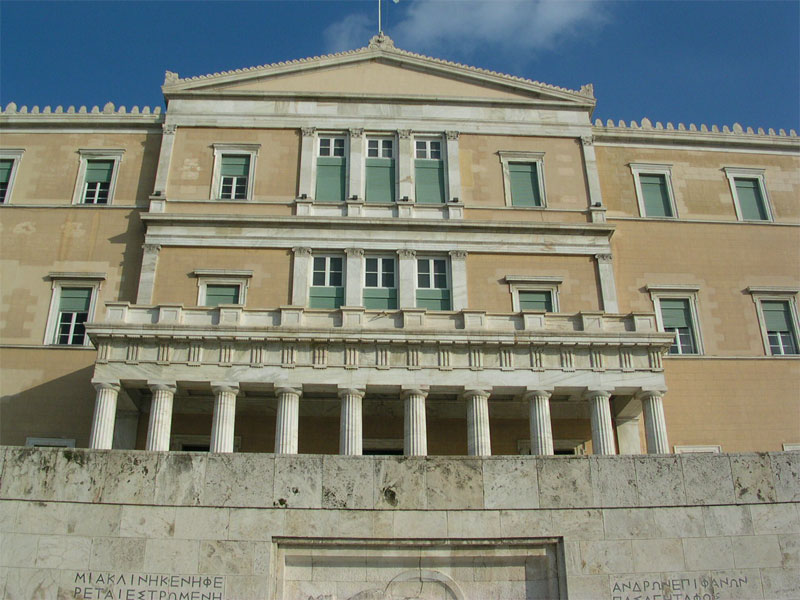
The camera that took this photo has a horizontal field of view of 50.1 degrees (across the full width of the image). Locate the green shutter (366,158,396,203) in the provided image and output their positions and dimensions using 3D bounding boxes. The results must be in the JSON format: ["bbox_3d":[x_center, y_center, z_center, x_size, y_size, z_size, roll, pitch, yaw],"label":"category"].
[{"bbox_3d":[-0.909,-5.635,40.491,1.370,2.420,0.120,1,-26,-3],"label":"green shutter"}]

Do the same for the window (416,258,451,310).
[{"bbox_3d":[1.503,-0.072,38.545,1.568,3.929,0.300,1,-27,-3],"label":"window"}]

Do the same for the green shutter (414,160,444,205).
[{"bbox_3d":[1.447,-5.661,41.411,1.427,2.523,0.150,1,-27,-3],"label":"green shutter"}]

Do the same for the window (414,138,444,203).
[{"bbox_3d":[1.434,-6.215,41.725,1.431,3.864,0.300,1,-27,-3],"label":"window"}]

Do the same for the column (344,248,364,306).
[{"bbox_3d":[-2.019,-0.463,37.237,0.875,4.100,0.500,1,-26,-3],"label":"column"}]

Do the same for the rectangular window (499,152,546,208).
[{"bbox_3d":[6.000,-5.748,41.685,2.186,3.250,0.350,1,-27,-3],"label":"rectangular window"}]

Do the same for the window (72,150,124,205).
[{"bbox_3d":[-13.991,-5.708,39.840,2.278,3.043,0.400,1,-26,-3],"label":"window"}]

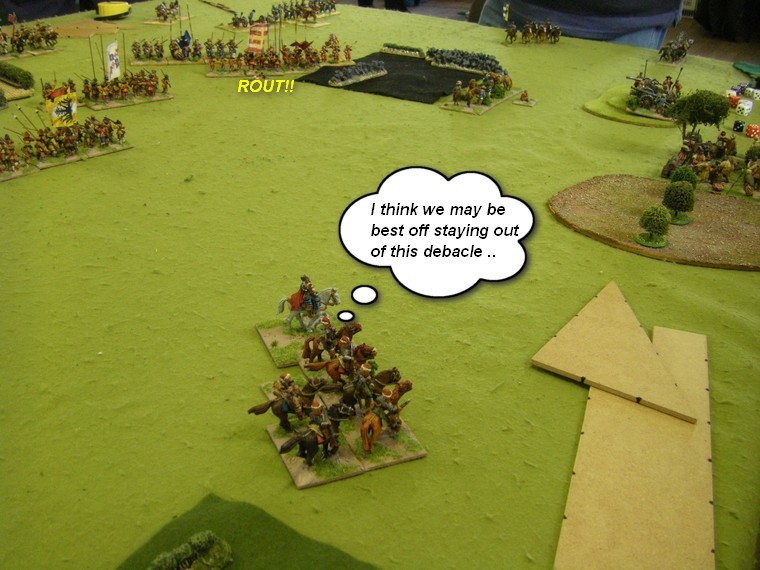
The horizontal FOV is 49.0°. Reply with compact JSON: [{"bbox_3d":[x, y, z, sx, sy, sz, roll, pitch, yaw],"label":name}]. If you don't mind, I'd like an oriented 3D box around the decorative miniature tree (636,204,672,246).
[{"bbox_3d":[0.169,-0.037,0.513,0.020,0.024,0.020,2,28,0],"label":"decorative miniature tree"}]

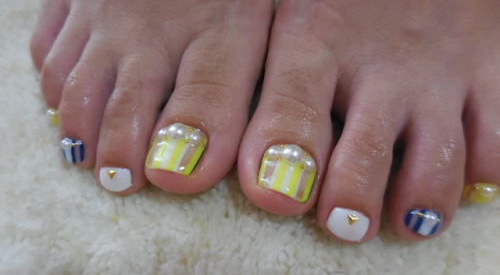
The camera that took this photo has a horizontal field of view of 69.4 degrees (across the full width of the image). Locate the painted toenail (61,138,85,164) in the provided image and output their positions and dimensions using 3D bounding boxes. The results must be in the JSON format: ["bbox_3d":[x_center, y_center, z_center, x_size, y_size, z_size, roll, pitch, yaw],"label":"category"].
[{"bbox_3d":[-0.059,0.004,0.120,0.008,0.004,0.009,6,90,27],"label":"painted toenail"}]

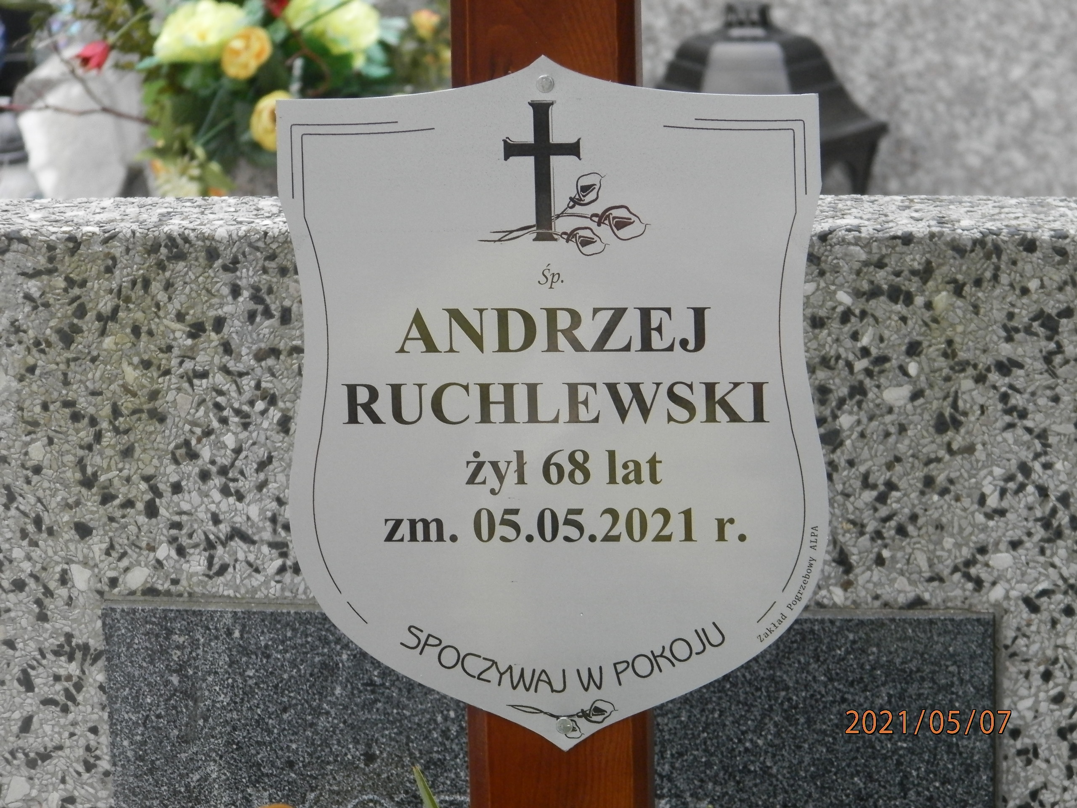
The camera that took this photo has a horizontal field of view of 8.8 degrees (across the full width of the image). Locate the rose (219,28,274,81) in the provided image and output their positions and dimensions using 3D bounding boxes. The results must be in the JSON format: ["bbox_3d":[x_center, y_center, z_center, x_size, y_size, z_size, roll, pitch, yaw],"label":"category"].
[{"bbox_3d":[-0.209,-0.252,5.000,0.038,0.038,0.031,-1,13,0],"label":"rose"}]

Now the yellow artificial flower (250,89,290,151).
[{"bbox_3d":[-0.187,-0.203,5.000,0.042,0.043,0.032,-1,13,0],"label":"yellow artificial flower"}]

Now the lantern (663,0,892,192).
[{"bbox_3d":[0.165,-0.176,5.400,0.215,0.280,0.190,-1,13,0],"label":"lantern"}]

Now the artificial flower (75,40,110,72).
[{"bbox_3d":[-0.313,-0.245,4.900,0.026,0.024,0.024,-28,25,-30],"label":"artificial flower"}]

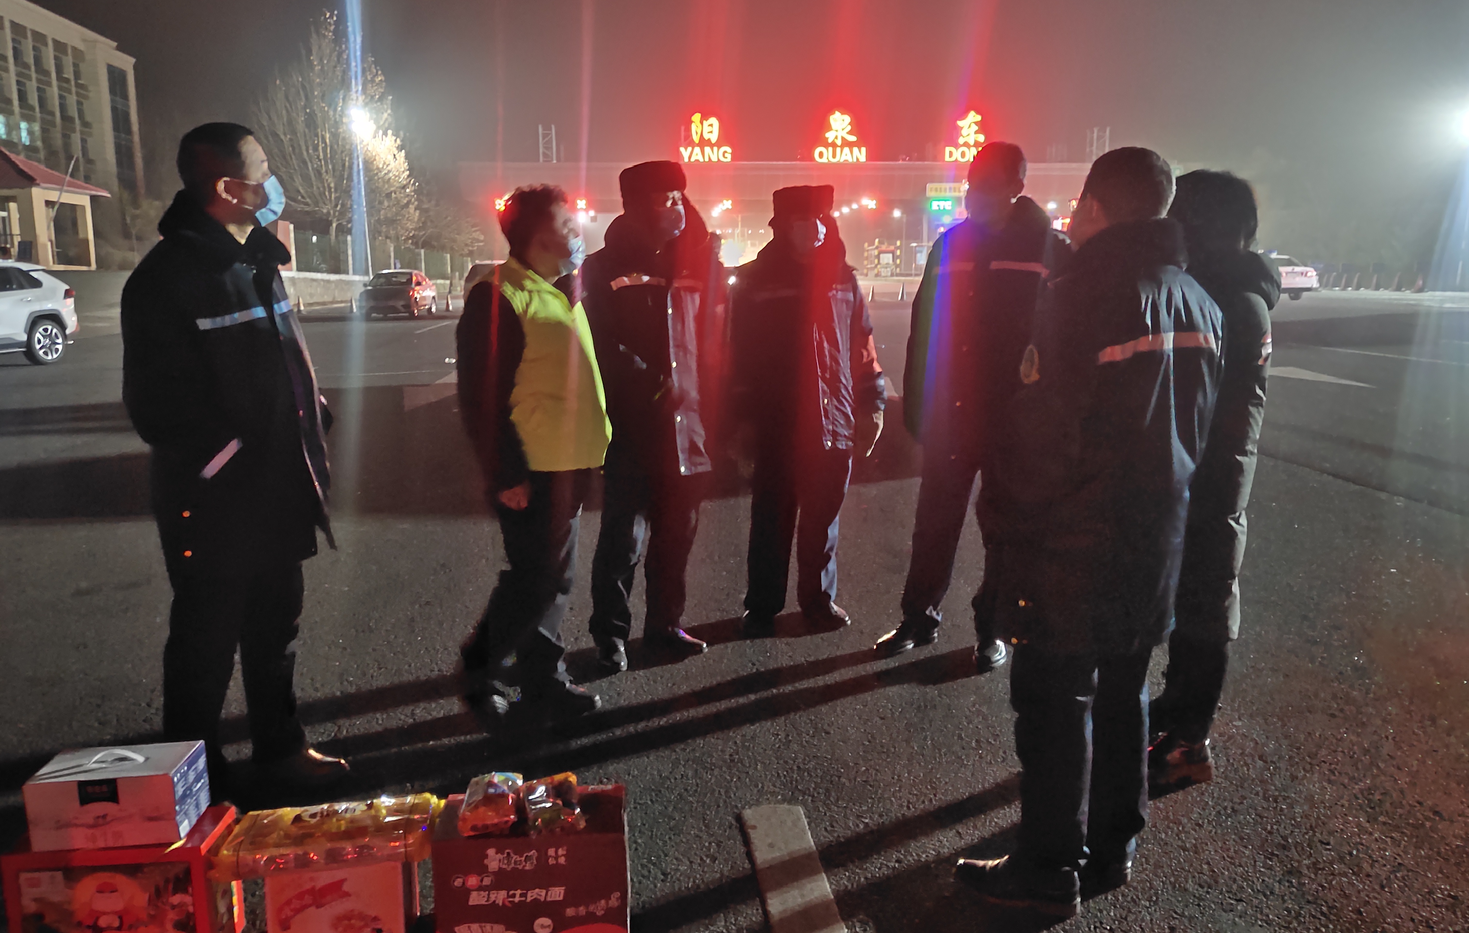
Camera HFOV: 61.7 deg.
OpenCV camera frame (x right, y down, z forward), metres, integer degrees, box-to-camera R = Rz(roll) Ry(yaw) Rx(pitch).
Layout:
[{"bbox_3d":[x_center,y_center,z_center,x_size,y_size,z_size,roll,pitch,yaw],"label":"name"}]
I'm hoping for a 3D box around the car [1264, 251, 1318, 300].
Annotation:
[{"bbox_3d":[17.110,-6.343,41.000,1.800,1.550,4.650,-2,10,-8],"label":"car"}]

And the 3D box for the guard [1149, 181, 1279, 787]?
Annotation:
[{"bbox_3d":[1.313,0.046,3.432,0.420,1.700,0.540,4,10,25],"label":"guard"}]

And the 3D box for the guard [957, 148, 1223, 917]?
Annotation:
[{"bbox_3d":[0.772,0.154,2.804,0.440,1.710,0.570,9,13,44],"label":"guard"}]

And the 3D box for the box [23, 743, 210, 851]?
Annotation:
[{"bbox_3d":[-1.280,0.686,2.563,0.295,0.145,0.180,-1,9,-6],"label":"box"}]

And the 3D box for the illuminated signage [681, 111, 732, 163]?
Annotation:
[{"bbox_3d":[-2.059,-24.624,92.000,3.861,3.861,0.350,-2,10,-6],"label":"illuminated signage"}]

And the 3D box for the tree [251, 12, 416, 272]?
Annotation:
[{"bbox_3d":[-16.924,-13.724,52.000,5.900,11.010,5.600,0,9,0],"label":"tree"}]

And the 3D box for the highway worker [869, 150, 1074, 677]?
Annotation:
[{"bbox_3d":[0.875,-0.231,4.458,0.620,1.832,0.420,4,10,25],"label":"highway worker"}]

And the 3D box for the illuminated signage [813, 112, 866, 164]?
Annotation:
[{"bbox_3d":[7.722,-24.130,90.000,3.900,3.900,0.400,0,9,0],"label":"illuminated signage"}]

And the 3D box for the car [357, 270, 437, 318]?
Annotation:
[{"bbox_3d":[-11.055,-5.722,40.500,1.800,1.470,4.600,-2,10,-5],"label":"car"}]

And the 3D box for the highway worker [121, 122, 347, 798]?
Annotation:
[{"bbox_3d":[-1.389,-0.005,3.326,0.470,1.791,0.540,1,9,9],"label":"highway worker"}]

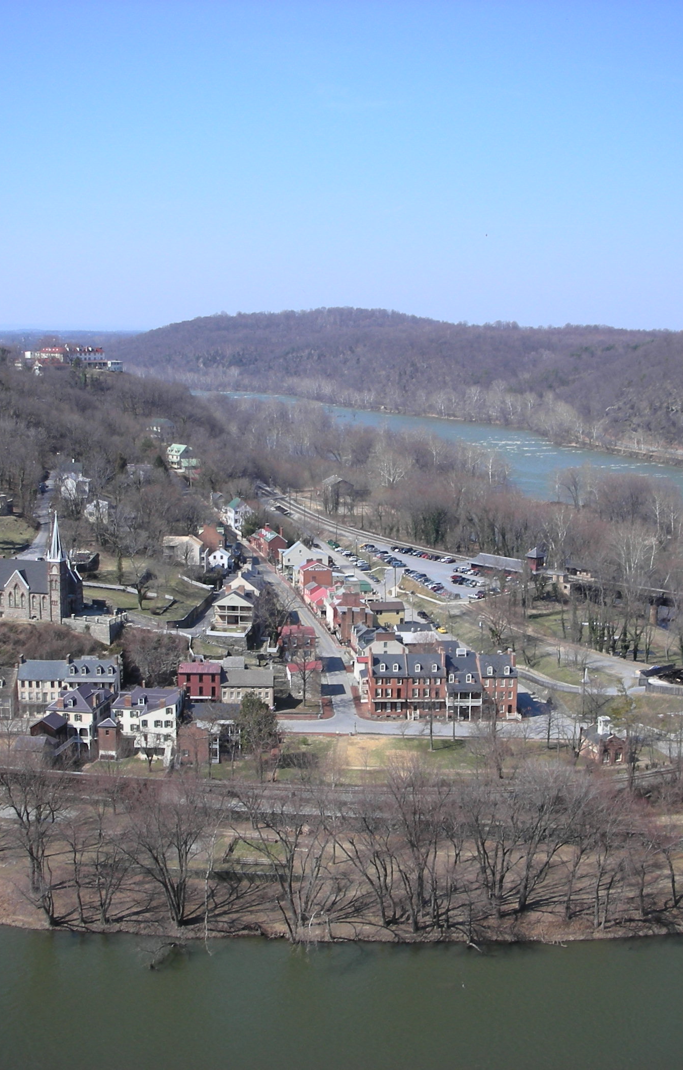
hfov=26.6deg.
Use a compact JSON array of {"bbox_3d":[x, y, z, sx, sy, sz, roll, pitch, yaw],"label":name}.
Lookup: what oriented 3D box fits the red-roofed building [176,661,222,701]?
[{"bbox_3d":[-36.410,38.840,375.160,10.880,11.650,8.000,0,8,1],"label":"red-roofed building"}]

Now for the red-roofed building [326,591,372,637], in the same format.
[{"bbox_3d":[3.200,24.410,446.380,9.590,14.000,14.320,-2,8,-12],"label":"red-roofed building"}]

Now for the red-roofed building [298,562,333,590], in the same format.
[{"bbox_3d":[-8.820,14.540,496.500,9.740,11.000,8.880,-2,8,-12],"label":"red-roofed building"}]

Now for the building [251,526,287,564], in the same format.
[{"bbox_3d":[-27.680,3.550,553.040,7.250,9.500,19.390,-3,8,-21],"label":"building"}]

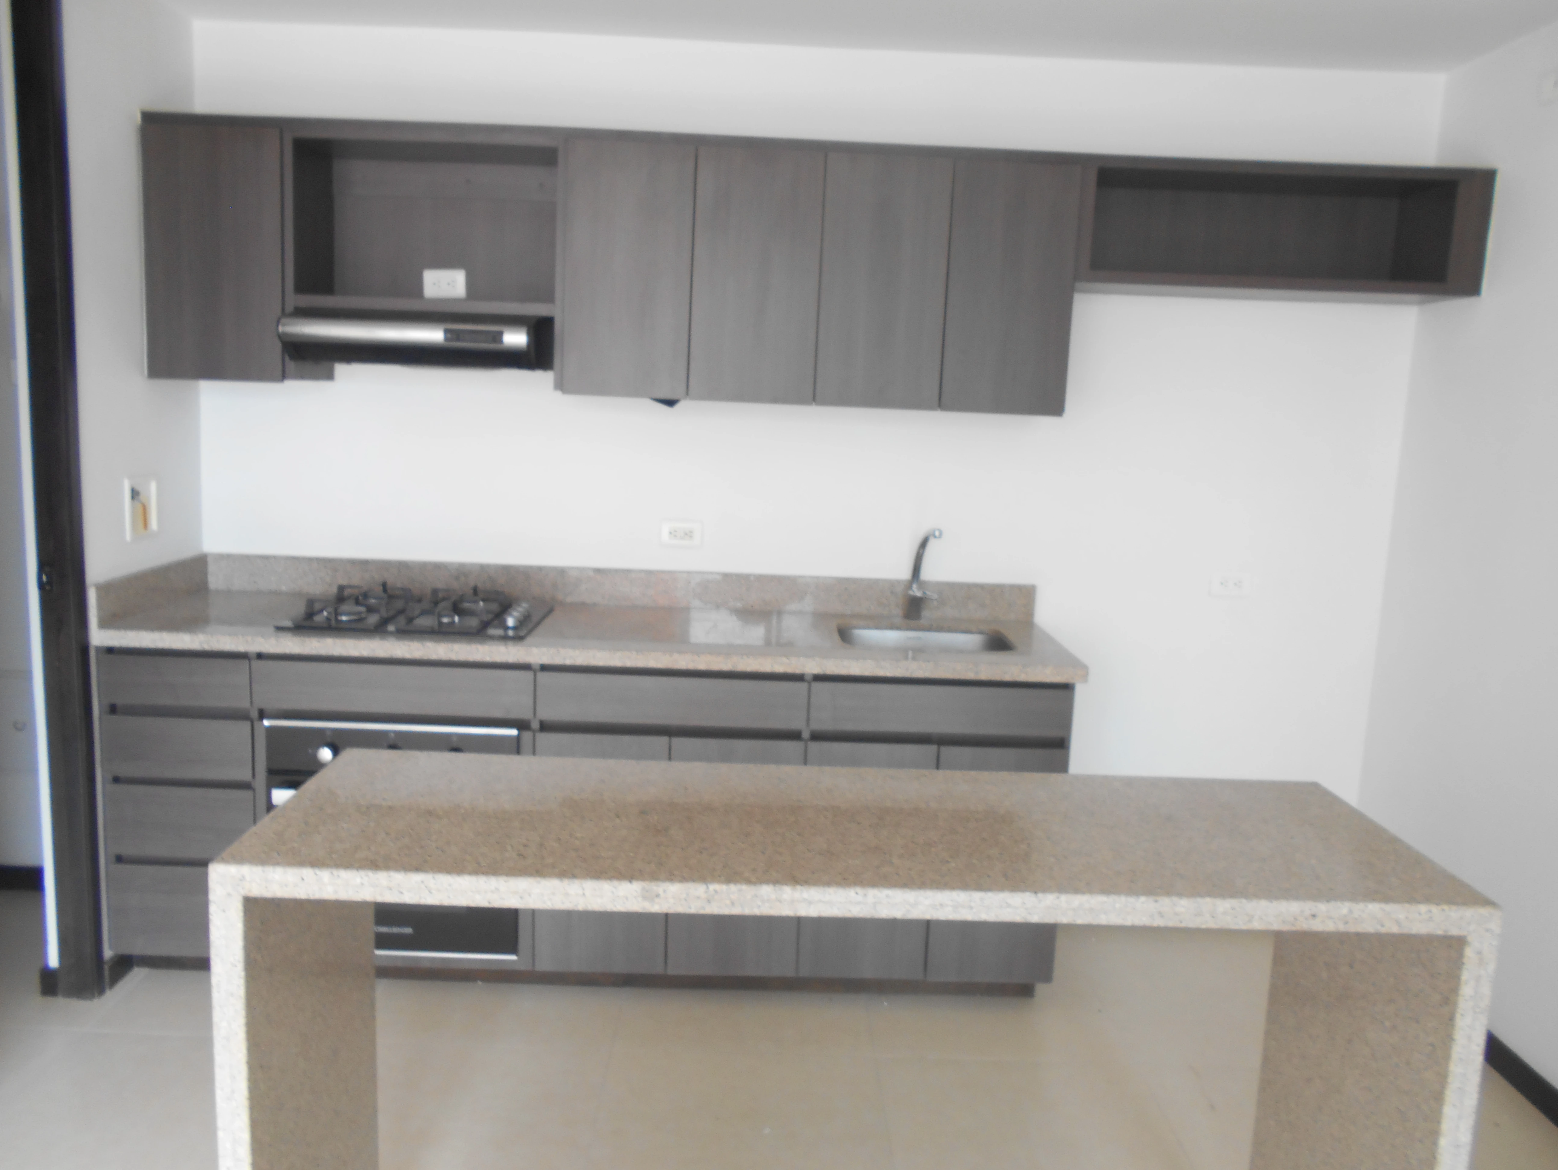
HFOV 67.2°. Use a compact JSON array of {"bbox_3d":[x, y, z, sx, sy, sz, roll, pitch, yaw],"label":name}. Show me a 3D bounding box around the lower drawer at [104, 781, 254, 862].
[{"bbox_3d":[-1.443,0.530,3.068,0.361,0.181,0.508,2,9,-1],"label":"lower drawer"}]

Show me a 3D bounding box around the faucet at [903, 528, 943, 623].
[{"bbox_3d":[0.392,-0.026,3.182,0.080,0.275,0.209,1,9,-7],"label":"faucet"}]

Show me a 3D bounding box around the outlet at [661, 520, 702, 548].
[{"bbox_3d":[-0.272,-0.142,3.289,0.114,0.070,0.010,2,9,-1],"label":"outlet"}]

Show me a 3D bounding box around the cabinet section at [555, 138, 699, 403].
[{"bbox_3d":[-0.379,-0.798,3.058,0.326,0.614,0.285,2,9,-1],"label":"cabinet section"}]

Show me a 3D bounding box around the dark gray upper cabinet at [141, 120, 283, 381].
[{"bbox_3d":[-1.399,-0.842,3.034,0.345,0.618,0.283,2,9,-1],"label":"dark gray upper cabinet"}]

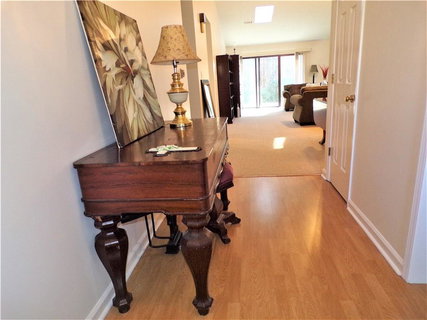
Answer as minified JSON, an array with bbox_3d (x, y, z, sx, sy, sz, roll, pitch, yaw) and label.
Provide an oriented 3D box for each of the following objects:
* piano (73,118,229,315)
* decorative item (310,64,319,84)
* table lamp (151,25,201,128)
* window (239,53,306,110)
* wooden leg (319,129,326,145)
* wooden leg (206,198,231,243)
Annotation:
[{"bbox_3d":[-0.210,0.233,2.015,0.593,0.830,1.374,-1,15,8],"label":"piano"},{"bbox_3d":[3.330,-2.808,9.756,0.275,0.634,0.275,-1,15,8],"label":"decorative item"},{"bbox_3d":[-0.273,-0.620,2.225,0.384,0.717,0.384,-1,15,8],"label":"table lamp"},{"bbox_3d":[2.303,-3.064,11.725,2.400,2.003,0.130,-1,15,8],"label":"window"},{"bbox_3d":[1.913,-0.423,5.181,0.110,0.263,0.110,-1,15,8],"label":"wooden leg"},{"bbox_3d":[0.038,0.428,2.164,0.171,0.350,0.158,-1,15,8],"label":"wooden leg"}]

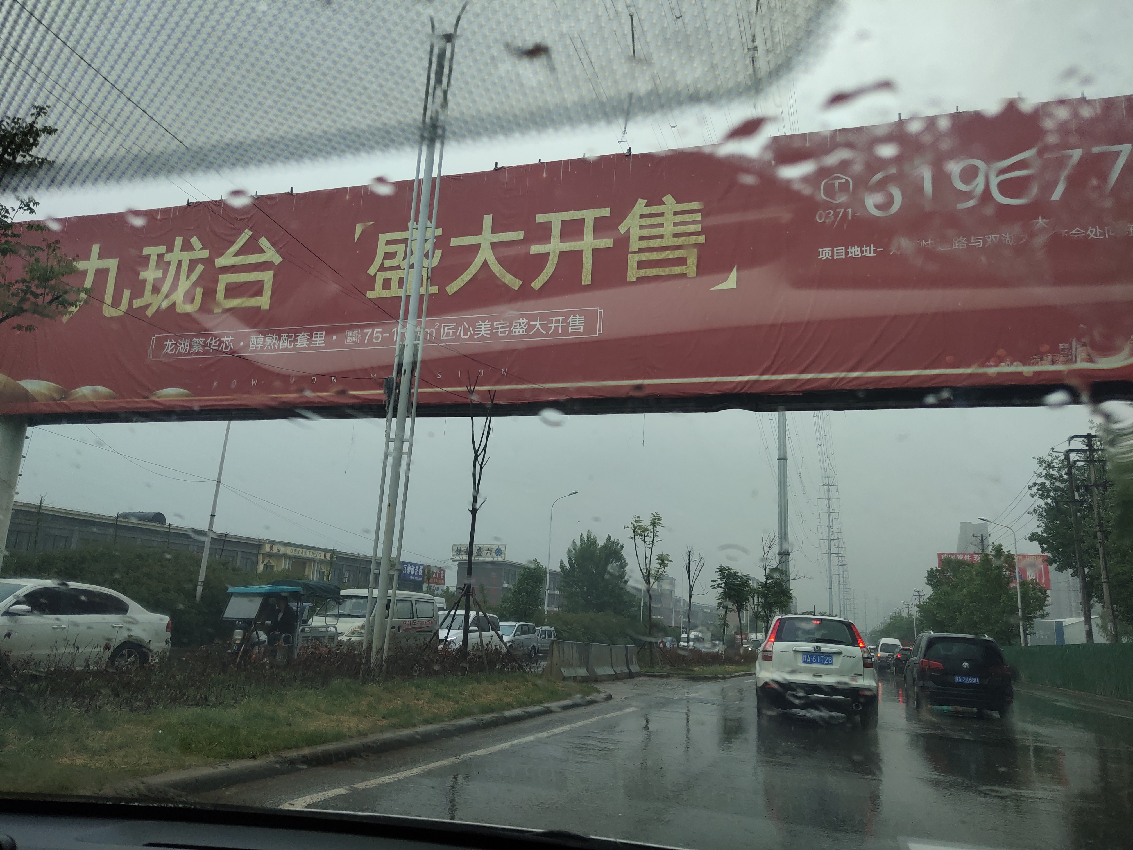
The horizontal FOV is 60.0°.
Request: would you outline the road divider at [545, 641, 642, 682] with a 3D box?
[{"bbox_3d":[0.953,6.729,28.200,0.550,0.880,9.600,1,-12,15],"label":"road divider"}]

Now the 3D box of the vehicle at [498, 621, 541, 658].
[{"bbox_3d":[-2.888,10.830,49.542,1.700,1.750,4.400,-1,-13,16],"label":"vehicle"}]

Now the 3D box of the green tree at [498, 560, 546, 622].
[{"bbox_3d":[-3.324,13.535,73.571,2.800,6.638,2.800,-1,-13,16],"label":"green tree"}]

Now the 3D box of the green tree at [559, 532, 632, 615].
[{"bbox_3d":[2.490,14.204,85.000,5.600,9.700,5.600,1,-12,16],"label":"green tree"}]

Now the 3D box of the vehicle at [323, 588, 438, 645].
[{"bbox_3d":[-5.466,5.787,28.400,1.700,1.950,4.850,1,-12,15],"label":"vehicle"}]

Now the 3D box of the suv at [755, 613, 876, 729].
[{"bbox_3d":[4.240,4.125,16.693,1.820,1.680,4.520,1,-12,14],"label":"suv"}]

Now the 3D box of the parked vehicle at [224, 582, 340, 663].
[{"bbox_3d":[-6.587,4.585,22.800,1.100,1.850,2.950,0,-12,17],"label":"parked vehicle"}]

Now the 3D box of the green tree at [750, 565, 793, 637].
[{"bbox_3d":[16.923,15.546,81.085,3.300,7.492,3.300,-1,-13,16],"label":"green tree"}]

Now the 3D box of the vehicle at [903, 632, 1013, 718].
[{"bbox_3d":[8.594,5.463,21.750,1.900,1.720,4.820,1,-12,16],"label":"vehicle"}]

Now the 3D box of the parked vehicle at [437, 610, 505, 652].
[{"bbox_3d":[-3.685,7.018,32.200,1.780,1.800,4.600,-1,-13,16],"label":"parked vehicle"}]

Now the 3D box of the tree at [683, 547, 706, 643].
[{"bbox_3d":[7.354,10.319,56.275,1.200,6.497,1.200,-1,-13,16],"label":"tree"}]

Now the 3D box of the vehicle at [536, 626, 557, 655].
[{"bbox_3d":[-2.021,14.046,64.334,1.640,1.830,3.950,-1,-13,16],"label":"vehicle"}]

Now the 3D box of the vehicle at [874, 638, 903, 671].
[{"bbox_3d":[20.600,14.586,62.645,1.720,1.980,5.000,-1,-13,16],"label":"vehicle"}]

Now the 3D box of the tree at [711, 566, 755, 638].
[{"bbox_3d":[10.026,11.351,59.000,2.400,5.500,2.400,1,-12,16],"label":"tree"}]

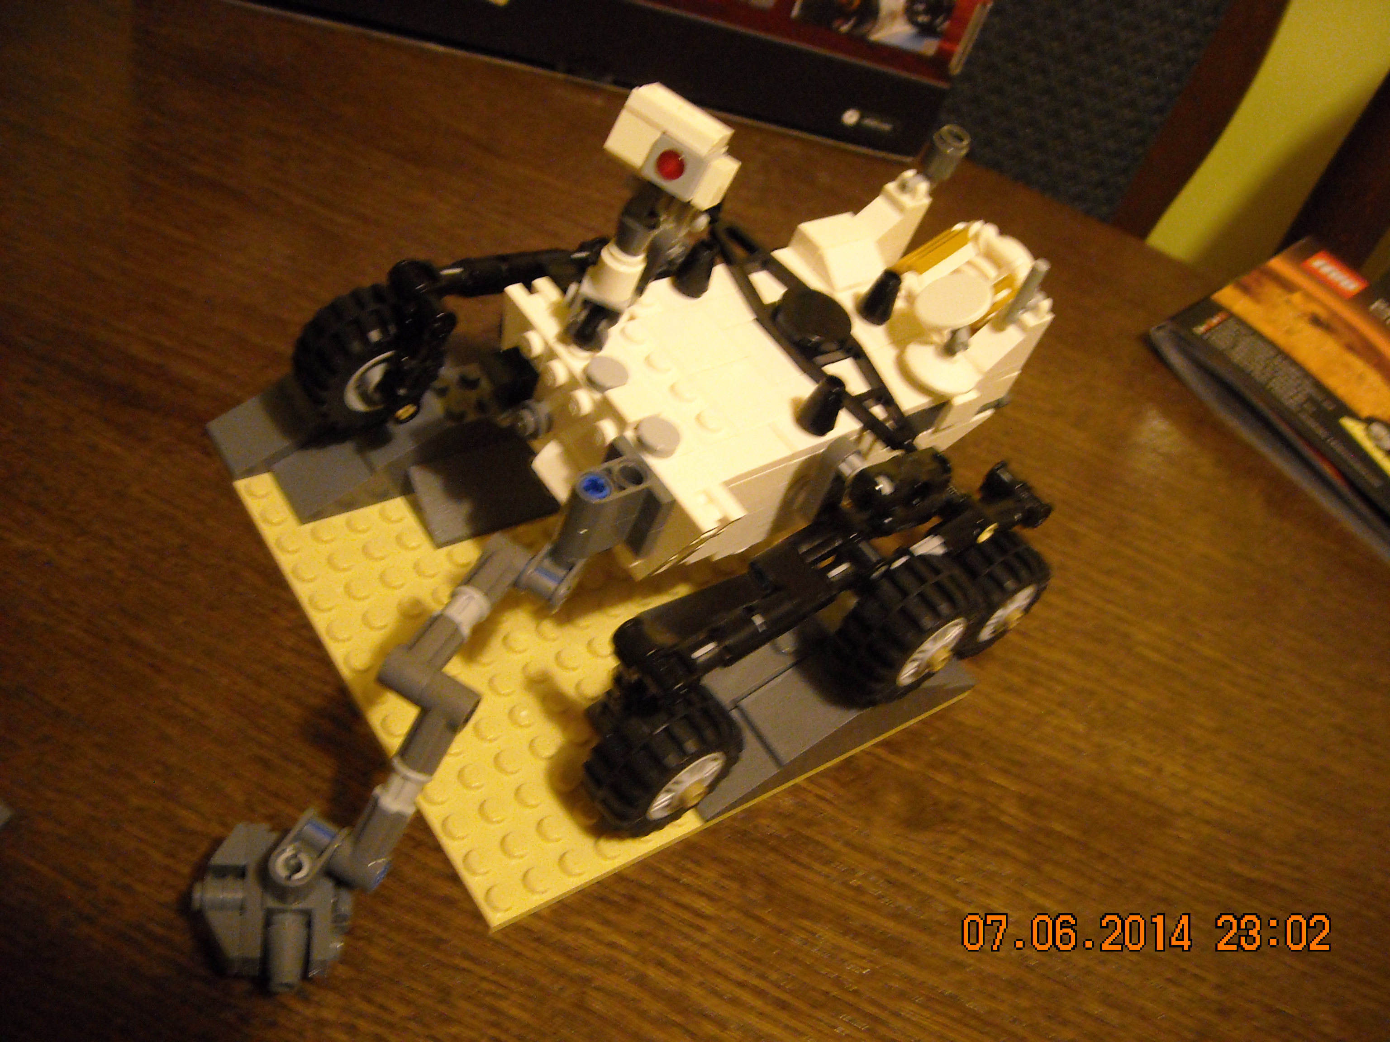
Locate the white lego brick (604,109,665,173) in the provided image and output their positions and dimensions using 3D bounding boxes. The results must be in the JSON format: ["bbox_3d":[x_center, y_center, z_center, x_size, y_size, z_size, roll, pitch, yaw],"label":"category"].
[{"bbox_3d":[-0.008,-0.062,0.228,0.008,0.008,0.007,35,32,9],"label":"white lego brick"}]

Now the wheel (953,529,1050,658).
[{"bbox_3d":[0.067,0.017,0.322,0.030,0.030,0.015,-24,62,-36],"label":"wheel"}]

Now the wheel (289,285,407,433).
[{"bbox_3d":[-0.067,-0.034,0.292,0.030,0.030,0.015,-22,61,-35],"label":"wheel"}]

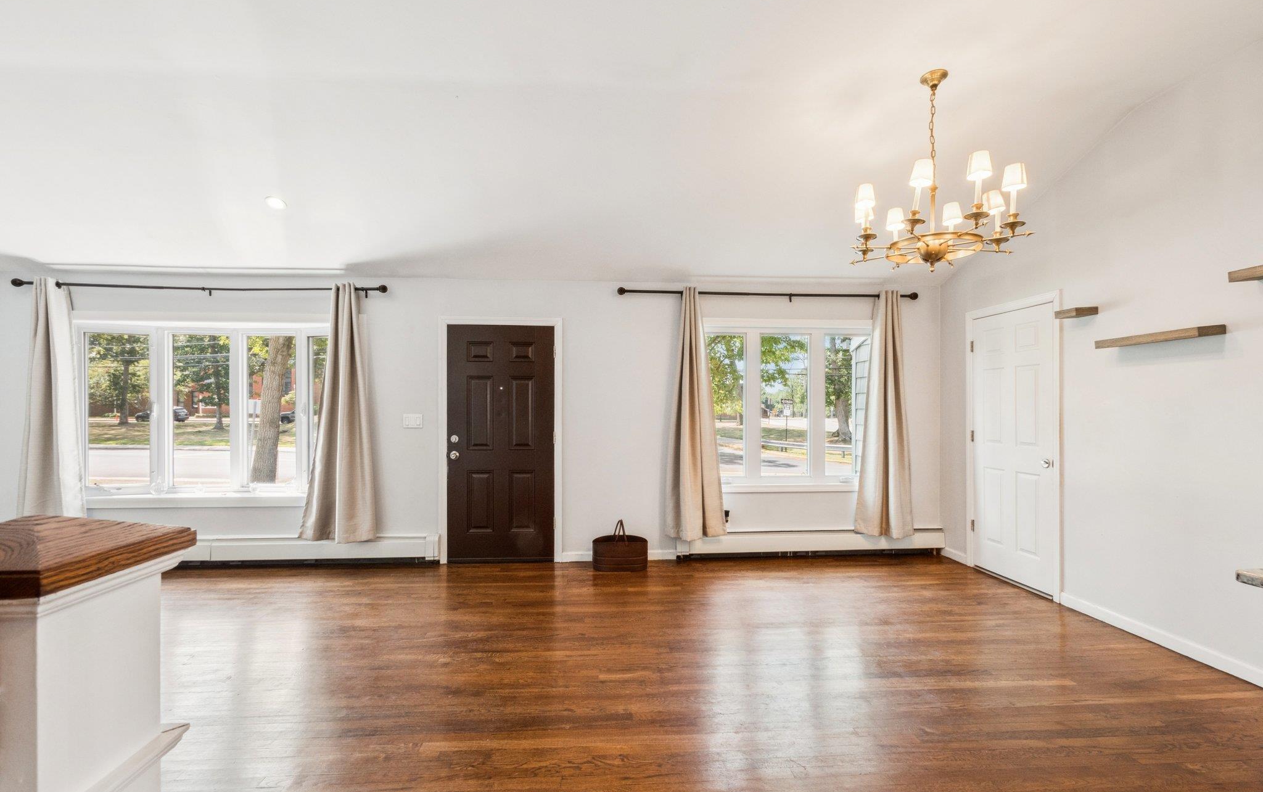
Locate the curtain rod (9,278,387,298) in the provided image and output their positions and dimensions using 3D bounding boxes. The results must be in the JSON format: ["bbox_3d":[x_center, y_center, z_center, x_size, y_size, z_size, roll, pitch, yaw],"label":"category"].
[{"bbox_3d":[-3.467,-0.873,4.133,2.928,0.100,0.110,0,0,-3],"label":"curtain rod"}]

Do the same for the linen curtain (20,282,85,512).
[{"bbox_3d":[-4.600,0.137,4.062,0.518,2.134,0.140,0,0,-3],"label":"linen curtain"}]

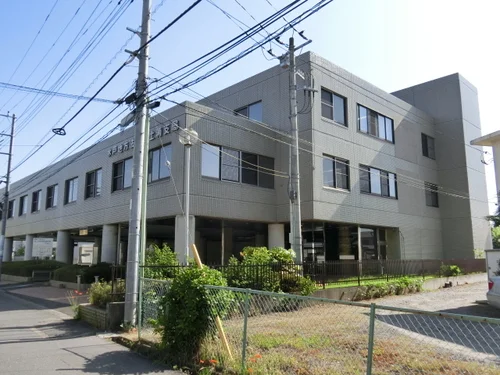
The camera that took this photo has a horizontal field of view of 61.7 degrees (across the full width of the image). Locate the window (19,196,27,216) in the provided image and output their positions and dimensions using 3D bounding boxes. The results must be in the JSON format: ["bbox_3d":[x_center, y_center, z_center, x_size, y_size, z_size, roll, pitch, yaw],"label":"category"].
[{"bbox_3d":[-19.126,1.550,35.545,0.150,1.645,2.279,9,-13,-42],"label":"window"}]

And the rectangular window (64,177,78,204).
[{"bbox_3d":[-11.700,0.248,27.584,0.150,1.645,2.253,9,-13,-42],"label":"rectangular window"}]

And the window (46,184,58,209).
[{"bbox_3d":[-14.246,0.695,30.314,0.150,1.645,2.332,9,-13,-42],"label":"window"}]

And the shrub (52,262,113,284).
[{"bbox_3d":[-8.407,4.390,21.779,1.500,1.000,5.300,9,-13,-42],"label":"shrub"}]

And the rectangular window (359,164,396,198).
[{"bbox_3d":[7.778,-0.275,25.318,4.250,1.638,0.190,9,-13,-42],"label":"rectangular window"}]

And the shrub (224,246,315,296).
[{"bbox_3d":[0.771,2.848,14.165,2.950,1.680,1.700,9,-13,-42],"label":"shrub"}]

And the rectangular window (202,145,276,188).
[{"bbox_3d":[-0.478,-0.935,19.924,4.559,1.520,0.150,9,-13,-42],"label":"rectangular window"}]

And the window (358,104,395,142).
[{"bbox_3d":[7.792,-3.809,25.914,4.301,1.690,0.190,9,-13,-42],"label":"window"}]

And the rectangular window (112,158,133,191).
[{"bbox_3d":[-7.016,-0.662,23.280,0.190,1.677,2.381,9,-13,-42],"label":"rectangular window"}]

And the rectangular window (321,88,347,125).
[{"bbox_3d":[4.607,-4.365,22.981,2.406,1.741,0.190,9,-13,-42],"label":"rectangular window"}]

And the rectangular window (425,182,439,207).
[{"bbox_3d":[13.055,0.553,30.193,1.997,1.638,0.190,9,-13,-42],"label":"rectangular window"}]

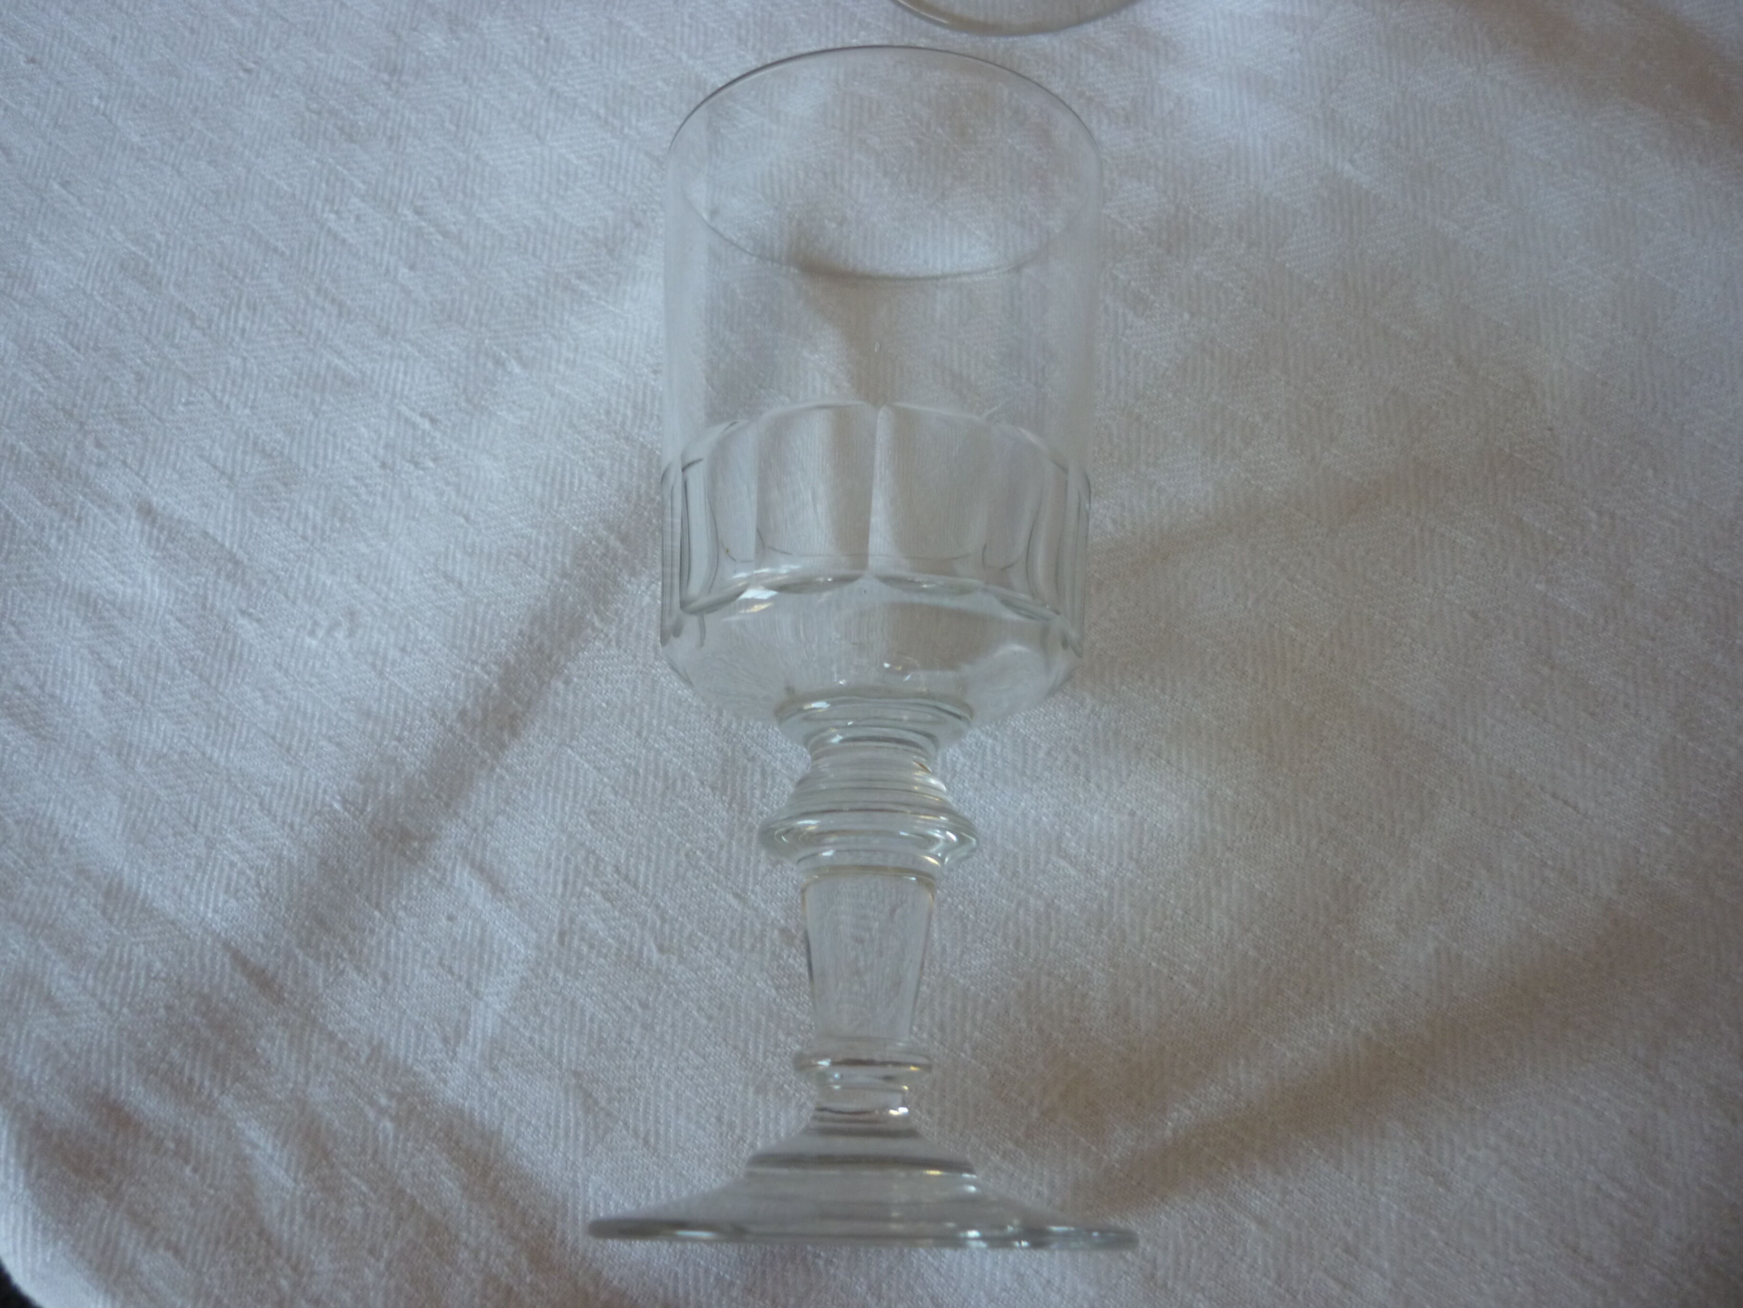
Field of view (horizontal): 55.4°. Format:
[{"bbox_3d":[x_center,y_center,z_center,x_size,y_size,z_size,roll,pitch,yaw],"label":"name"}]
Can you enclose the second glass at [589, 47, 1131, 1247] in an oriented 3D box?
[{"bbox_3d":[0.000,0.001,0.218,0.064,0.064,0.145,1,73,2],"label":"second glass"}]

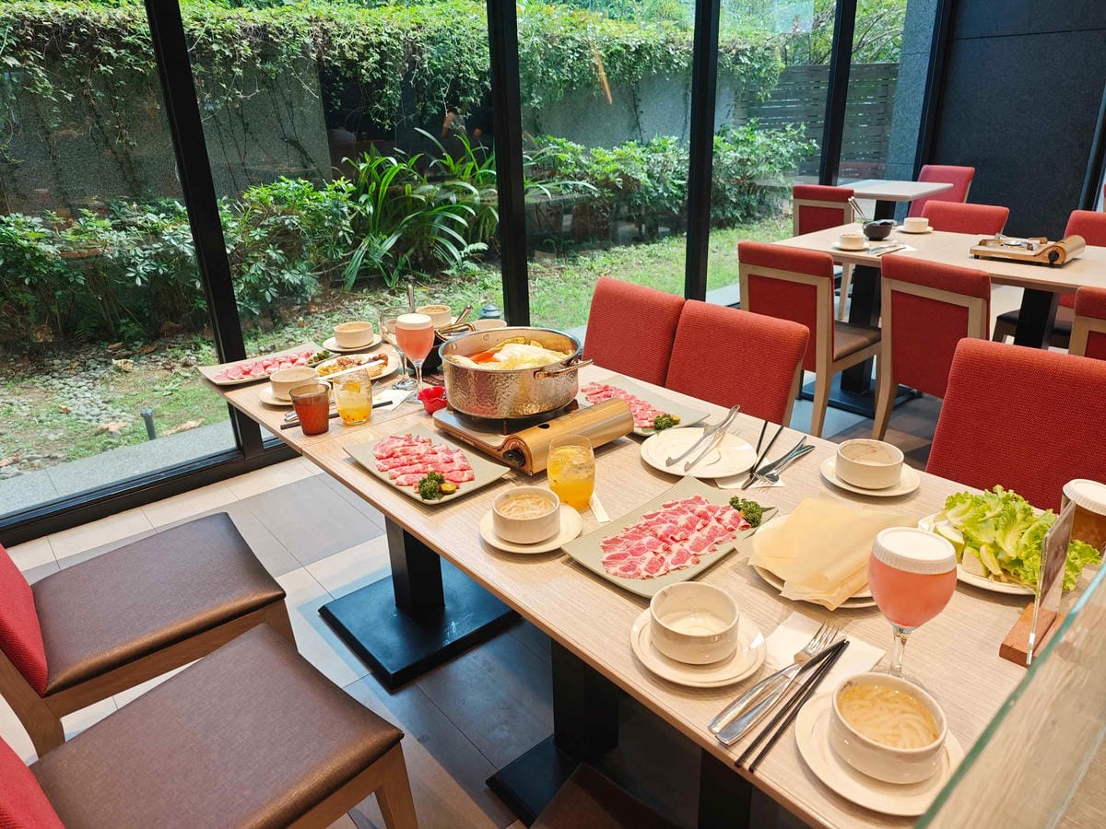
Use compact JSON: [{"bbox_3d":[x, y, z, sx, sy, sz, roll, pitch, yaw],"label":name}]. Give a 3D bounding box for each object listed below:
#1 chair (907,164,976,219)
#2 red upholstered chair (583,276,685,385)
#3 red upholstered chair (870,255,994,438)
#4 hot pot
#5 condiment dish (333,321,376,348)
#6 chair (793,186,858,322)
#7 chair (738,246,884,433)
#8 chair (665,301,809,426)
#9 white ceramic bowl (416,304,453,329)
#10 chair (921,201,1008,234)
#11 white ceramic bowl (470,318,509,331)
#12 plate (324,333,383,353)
[{"bbox_3d":[2.635,-1.324,5.279,0.520,0.830,0.430,-17,27,-31],"label":"chair"},{"bbox_3d":[0.079,0.059,2.268,0.520,0.830,0.430,-18,28,-32],"label":"red upholstered chair"},{"bbox_3d":[1.453,-0.170,2.677,0.520,0.830,0.430,-17,27,-30],"label":"red upholstered chair"},{"bbox_3d":[-0.082,-0.086,1.442,0.275,0.101,0.360,-21,29,-36],"label":"hot pot"},{"bbox_3d":[-0.541,-0.212,2.005,0.104,0.053,0.104,-2,23,1],"label":"condiment dish"},{"bbox_3d":[1.827,-1.045,4.698,0.520,0.830,0.430,-18,28,-33],"label":"chair"},{"bbox_3d":[1.043,-0.287,2.990,0.520,0.830,0.430,-19,28,-34],"label":"chair"},{"bbox_3d":[0.320,0.180,1.960,0.520,0.830,0.430,-18,28,-33],"label":"chair"},{"bbox_3d":[-0.348,-0.281,2.148,0.101,0.053,0.101,-2,23,1],"label":"white ceramic bowl"},{"bbox_3d":[1.816,-0.575,3.594,0.520,0.830,0.430,-18,28,-32],"label":"chair"},{"bbox_3d":[-0.168,-0.221,1.990,0.098,0.053,0.098,-2,23,1],"label":"white ceramic bowl"},{"bbox_3d":[-0.553,-0.195,2.041,0.163,0.020,0.163,-2,23,1],"label":"plate"}]

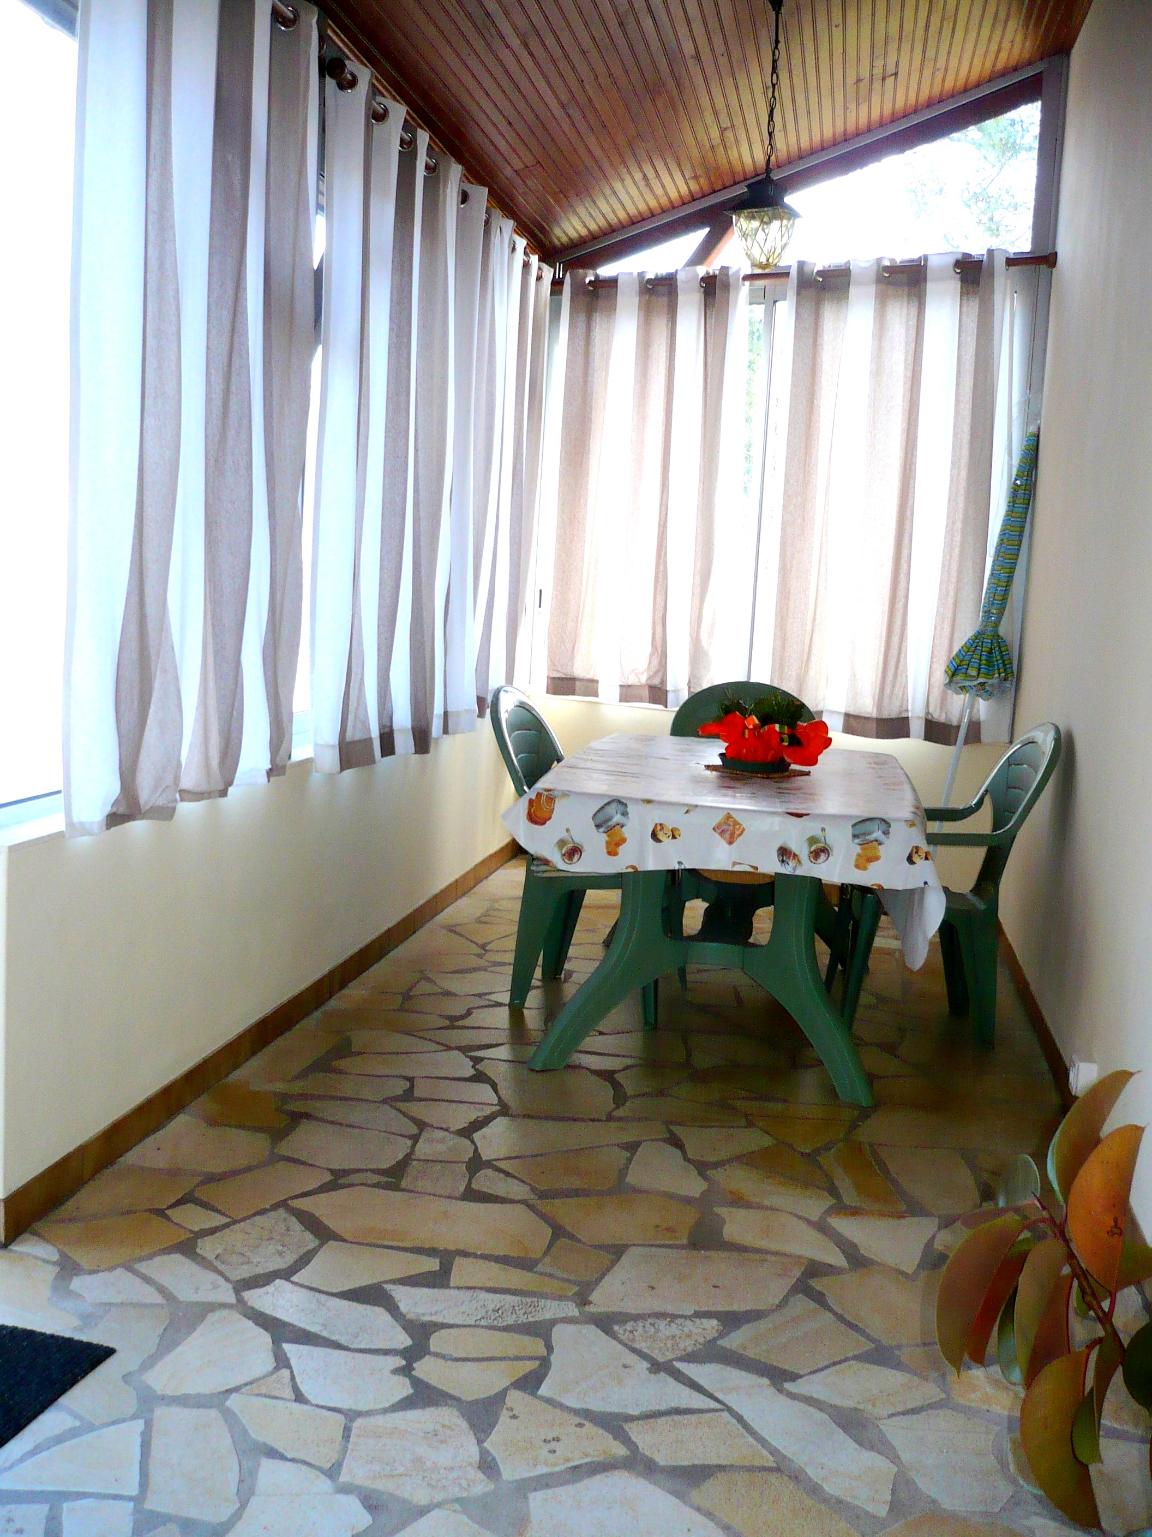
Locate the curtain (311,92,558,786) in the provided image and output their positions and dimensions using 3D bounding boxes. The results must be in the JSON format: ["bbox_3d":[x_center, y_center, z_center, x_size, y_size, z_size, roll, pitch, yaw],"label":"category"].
[{"bbox_3d":[-0.395,-0.970,5.089,0.170,1.793,2.660,4,7,10],"label":"curtain"}]

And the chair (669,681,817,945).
[{"bbox_3d":[0.543,0.168,5.448,0.560,0.910,0.600,4,7,10],"label":"chair"}]

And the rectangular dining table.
[{"bbox_3d":[0.458,0.361,4.555,0.980,0.725,1.720,4,7,10],"label":"rectangular dining table"}]

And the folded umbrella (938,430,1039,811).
[{"bbox_3d":[1.415,-0.274,5.556,0.260,1.873,0.260,13,11,9],"label":"folded umbrella"}]

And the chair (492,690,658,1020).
[{"bbox_3d":[0.018,0.237,4.633,0.600,0.910,0.560,4,7,13],"label":"chair"}]

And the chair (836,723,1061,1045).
[{"bbox_3d":[1.067,0.306,4.478,0.590,0.910,0.560,4,7,9],"label":"chair"}]

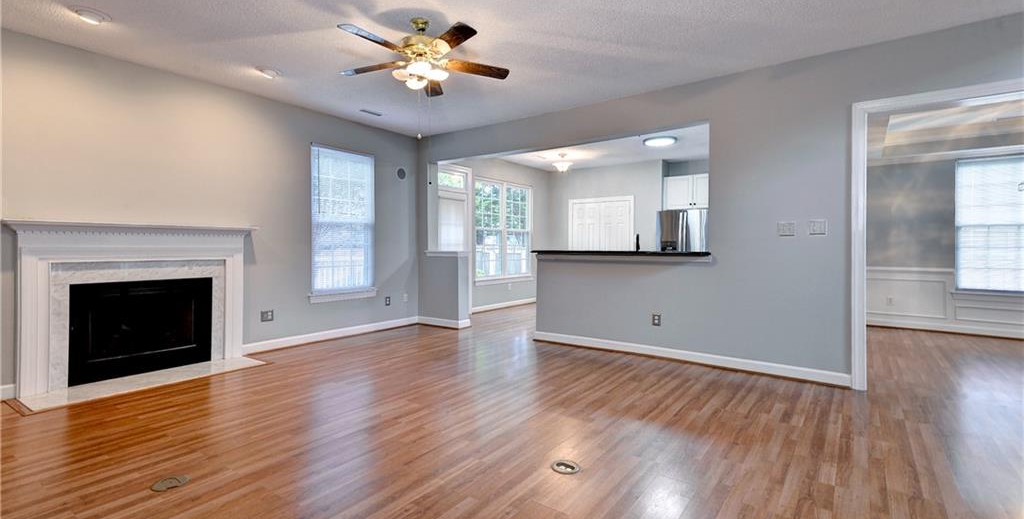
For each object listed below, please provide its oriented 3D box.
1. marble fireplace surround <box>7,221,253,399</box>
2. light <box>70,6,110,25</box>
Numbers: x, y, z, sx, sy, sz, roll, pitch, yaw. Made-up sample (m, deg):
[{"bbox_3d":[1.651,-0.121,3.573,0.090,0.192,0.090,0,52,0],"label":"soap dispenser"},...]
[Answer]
[{"bbox_3d":[-3.212,0.366,4.063,0.190,1.330,1.760,1,2,37],"label":"marble fireplace surround"},{"bbox_3d":[-2.885,-1.672,3.122,0.220,0.030,0.220,1,2,37],"label":"light"}]

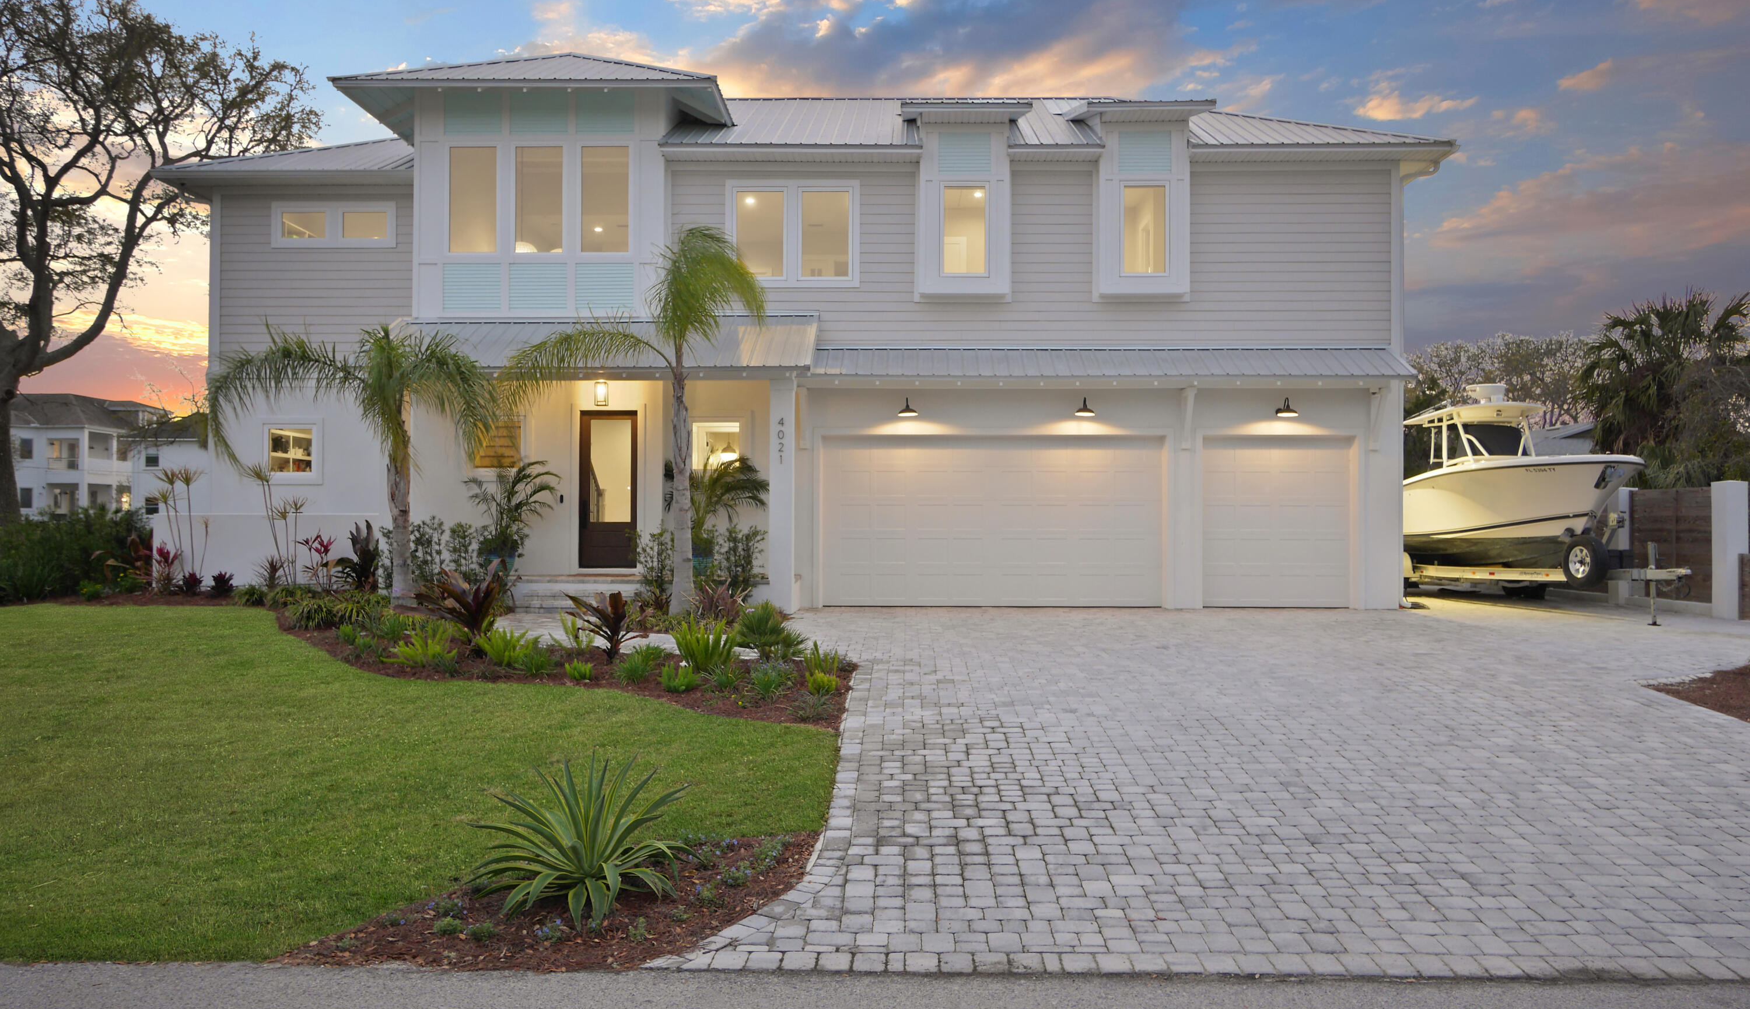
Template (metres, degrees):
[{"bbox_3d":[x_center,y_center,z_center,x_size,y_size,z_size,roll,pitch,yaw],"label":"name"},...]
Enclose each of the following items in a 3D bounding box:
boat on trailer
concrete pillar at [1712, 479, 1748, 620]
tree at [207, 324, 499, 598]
[{"bbox_3d":[10.000,-0.170,20.300,2.600,3.500,8.700,0,0,-5],"label":"boat on trailer"},{"bbox_3d":[11.960,0.630,16.970,0.310,1.950,0.310,0,0,0],"label":"concrete pillar"},{"bbox_3d":[-7.150,-0.470,16.600,4.000,4.050,3.500,0,0,0],"label":"tree"}]

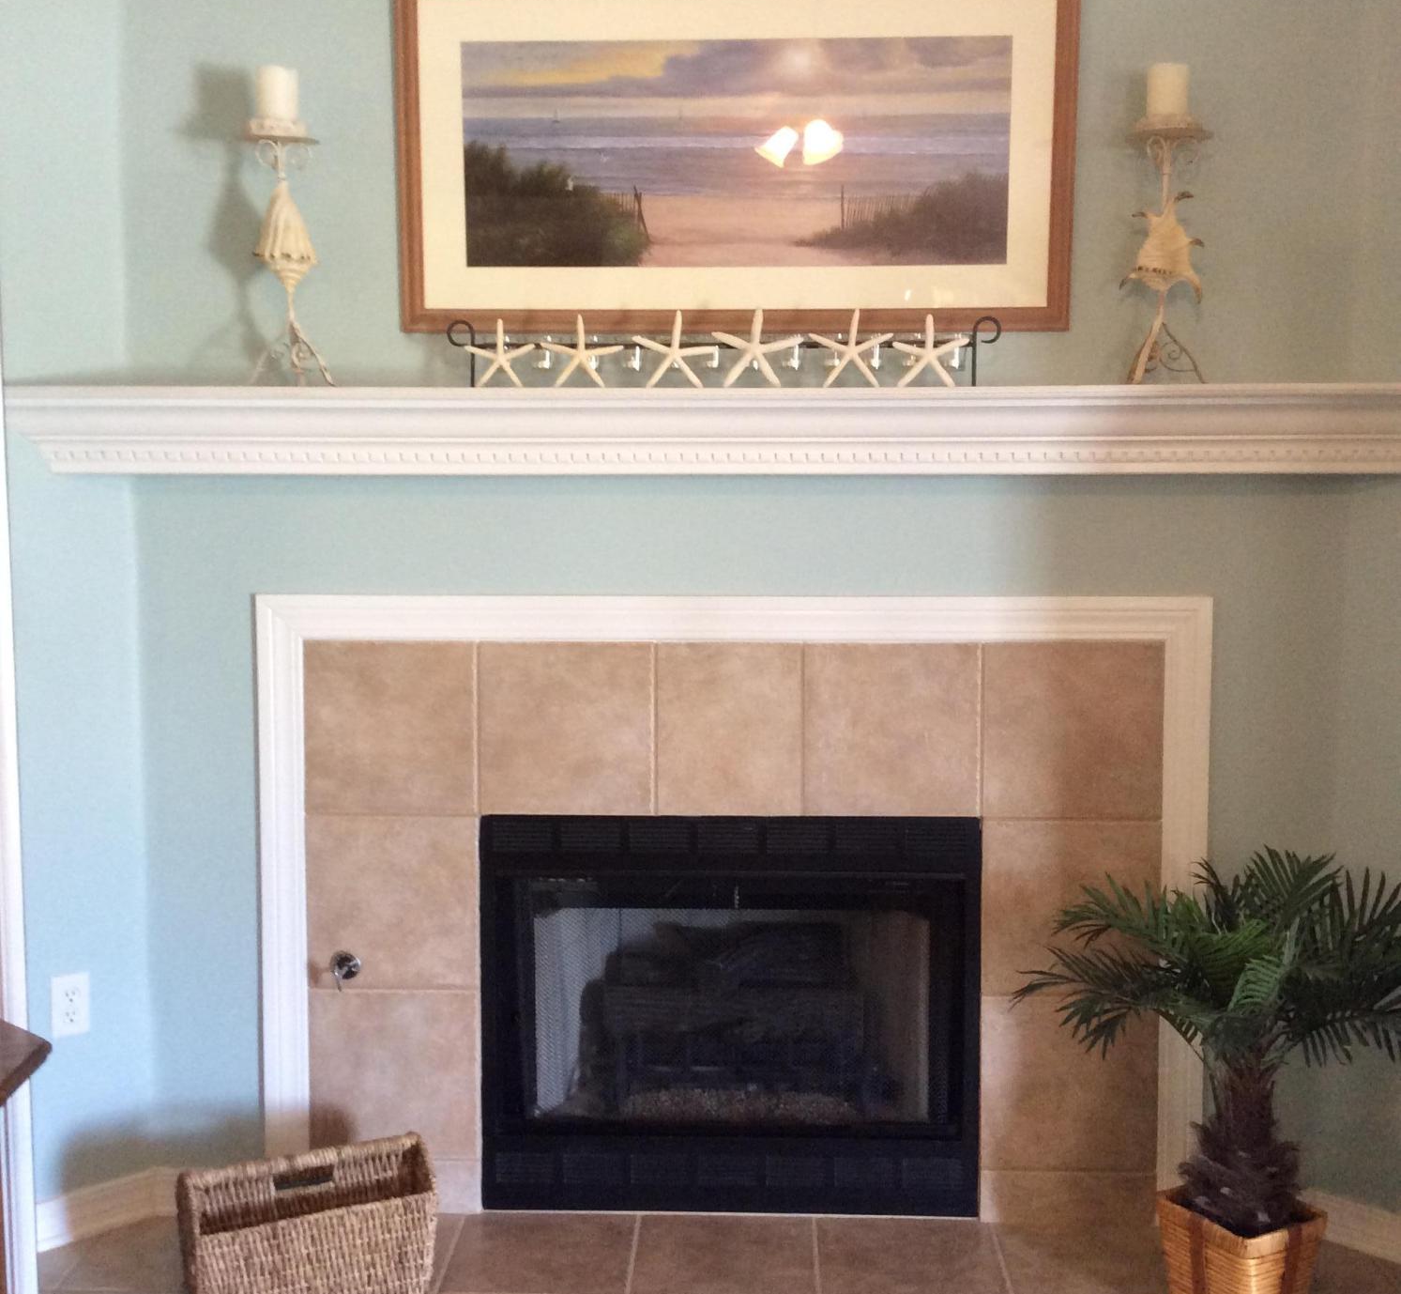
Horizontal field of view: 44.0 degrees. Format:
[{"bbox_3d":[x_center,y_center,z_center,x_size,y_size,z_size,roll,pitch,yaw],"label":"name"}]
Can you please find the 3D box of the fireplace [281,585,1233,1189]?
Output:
[{"bbox_3d":[0.057,0.550,3.332,1.640,1.120,0.050,0,4,2],"label":"fireplace"}]

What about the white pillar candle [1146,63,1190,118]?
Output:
[{"bbox_3d":[0.808,-0.963,2.996,0.074,0.089,0.074,0,4,2],"label":"white pillar candle"}]

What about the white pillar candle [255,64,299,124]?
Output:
[{"bbox_3d":[-0.745,-0.975,3.051,0.076,0.096,0.076,0,4,2],"label":"white pillar candle"}]

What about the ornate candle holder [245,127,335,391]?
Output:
[{"bbox_3d":[-0.727,-0.691,3.073,0.150,0.469,0.146,0,4,2],"label":"ornate candle holder"}]

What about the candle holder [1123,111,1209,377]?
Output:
[{"bbox_3d":[0.815,-0.686,3.018,0.149,0.470,0.145,0,4,2],"label":"candle holder"}]

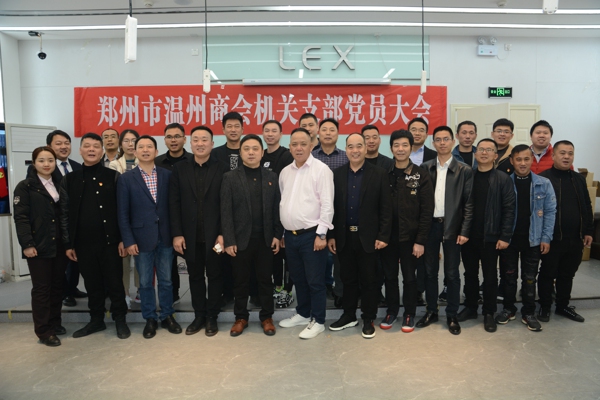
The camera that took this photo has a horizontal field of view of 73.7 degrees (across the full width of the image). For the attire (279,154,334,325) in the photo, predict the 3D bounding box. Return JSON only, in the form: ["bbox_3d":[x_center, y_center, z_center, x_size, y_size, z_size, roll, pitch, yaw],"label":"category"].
[{"bbox_3d":[0.054,0.331,3.349,0.500,1.420,0.350,0,2,22],"label":"attire"}]

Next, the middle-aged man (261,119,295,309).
[{"bbox_3d":[-0.242,0.113,3.798,0.460,1.754,0.330,-1,2,-5],"label":"middle-aged man"}]

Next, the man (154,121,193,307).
[{"bbox_3d":[-1.235,0.128,3.937,0.500,1.761,0.320,-1,5,-15],"label":"man"}]

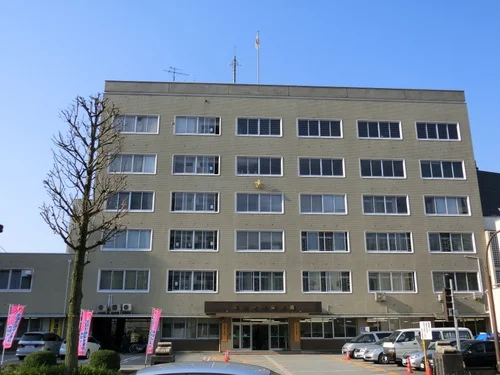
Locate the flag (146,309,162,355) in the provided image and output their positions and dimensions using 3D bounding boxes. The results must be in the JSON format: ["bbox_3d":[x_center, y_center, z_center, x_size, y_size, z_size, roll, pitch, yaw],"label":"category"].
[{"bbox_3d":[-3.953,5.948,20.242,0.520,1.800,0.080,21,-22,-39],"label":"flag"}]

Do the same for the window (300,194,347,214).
[{"bbox_3d":[7.115,1.645,47.406,4.540,1.970,0.200,1,-17,-3],"label":"window"}]

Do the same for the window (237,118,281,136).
[{"bbox_3d":[0.963,-6.053,49.323,4.540,1.970,0.200,1,-17,-3],"label":"window"}]

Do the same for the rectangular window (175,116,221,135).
[{"bbox_3d":[-5.259,-6.256,49.766,4.680,2.090,0.150,1,-17,-3],"label":"rectangular window"}]

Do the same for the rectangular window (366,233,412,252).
[{"bbox_3d":[12.871,5.087,45.548,4.464,1.972,0.200,1,-17,-4],"label":"rectangular window"}]

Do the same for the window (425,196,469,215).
[{"bbox_3d":[19.391,1.846,48.150,4.540,1.970,0.200,1,-17,-3],"label":"window"}]

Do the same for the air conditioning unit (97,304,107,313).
[{"bbox_3d":[-12.232,10.064,40.645,0.820,0.660,0.320,1,-17,-3],"label":"air conditioning unit"}]

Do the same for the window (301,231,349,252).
[{"bbox_3d":[7.122,5.154,46.349,4.540,1.970,0.200,1,-17,-3],"label":"window"}]

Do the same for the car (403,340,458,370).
[{"bbox_3d":[9.959,8.179,24.229,4.450,1.460,1.720,1,-17,-3],"label":"car"}]

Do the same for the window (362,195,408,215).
[{"bbox_3d":[13.468,1.756,48.539,4.680,2.060,0.150,1,-17,-3],"label":"window"}]

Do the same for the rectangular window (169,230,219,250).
[{"bbox_3d":[-5.242,5.017,46.357,4.680,2.070,0.150,1,-17,-3],"label":"rectangular window"}]

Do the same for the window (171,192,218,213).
[{"bbox_3d":[-4.948,1.331,44.346,4.431,1.907,0.200,1,-17,-3],"label":"window"}]

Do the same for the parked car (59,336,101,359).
[{"bbox_3d":[-11.705,11.021,34.021,1.700,1.480,4.250,1,-17,-3],"label":"parked car"}]

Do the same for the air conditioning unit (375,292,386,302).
[{"bbox_3d":[11.350,9.540,42.517,0.850,0.720,0.360,1,-17,-3],"label":"air conditioning unit"}]

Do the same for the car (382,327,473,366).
[{"bbox_3d":[10.504,9.403,29.145,4.700,1.980,1.690,1,-17,-3],"label":"car"}]

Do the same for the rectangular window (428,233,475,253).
[{"bbox_3d":[19.712,5.424,47.828,4.680,2.070,0.150,1,-17,-3],"label":"rectangular window"}]

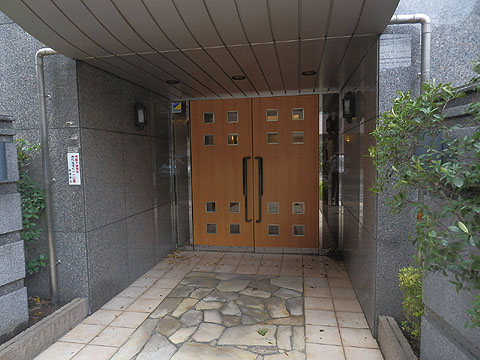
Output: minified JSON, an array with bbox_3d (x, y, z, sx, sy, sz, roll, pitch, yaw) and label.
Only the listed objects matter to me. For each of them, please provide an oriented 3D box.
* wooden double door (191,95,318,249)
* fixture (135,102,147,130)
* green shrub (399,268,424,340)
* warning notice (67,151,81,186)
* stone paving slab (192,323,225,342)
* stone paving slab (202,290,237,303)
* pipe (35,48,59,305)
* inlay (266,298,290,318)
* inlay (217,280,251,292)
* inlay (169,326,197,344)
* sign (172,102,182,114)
[{"bbox_3d":[0.216,-0.090,5.257,2.015,2.373,0.080,0,4,10],"label":"wooden double door"},{"bbox_3d":[-1.267,-0.813,4.268,0.140,0.327,0.120,0,4,10],"label":"fixture"},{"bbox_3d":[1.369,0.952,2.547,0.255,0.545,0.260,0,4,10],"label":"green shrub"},{"bbox_3d":[-1.602,-0.100,3.207,0.127,0.307,0.010,0,4,10],"label":"warning notice"},{"bbox_3d":[-0.273,1.361,2.944,0.232,0.025,0.315,0,4,14],"label":"stone paving slab"},{"bbox_3d":[-0.201,1.305,3.704,0.358,0.025,0.290,0,4,10],"label":"stone paving slab"},{"bbox_3d":[-1.771,0.002,3.166,0.224,2.440,0.085,0,4,10],"label":"pipe"},{"bbox_3d":[0.391,1.315,3.411,0.192,0.025,0.460,-1,4,-3],"label":"inlay"},{"bbox_3d":[-0.086,1.282,3.990,0.365,0.025,0.401,0,4,10],"label":"inlay"},{"bbox_3d":[-0.488,1.366,2.926,0.162,0.025,0.311,1,5,26],"label":"inlay"},{"bbox_3d":[-1.019,-1.164,5.363,0.152,0.168,0.015,0,4,10],"label":"sign"}]

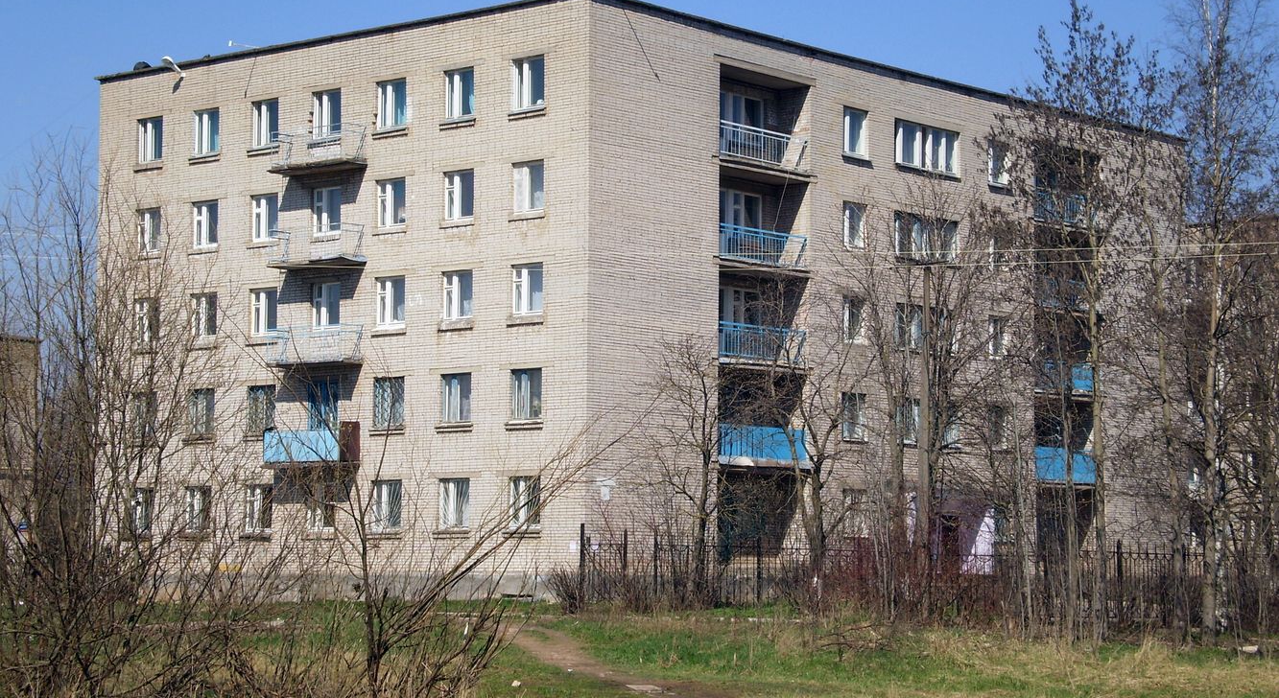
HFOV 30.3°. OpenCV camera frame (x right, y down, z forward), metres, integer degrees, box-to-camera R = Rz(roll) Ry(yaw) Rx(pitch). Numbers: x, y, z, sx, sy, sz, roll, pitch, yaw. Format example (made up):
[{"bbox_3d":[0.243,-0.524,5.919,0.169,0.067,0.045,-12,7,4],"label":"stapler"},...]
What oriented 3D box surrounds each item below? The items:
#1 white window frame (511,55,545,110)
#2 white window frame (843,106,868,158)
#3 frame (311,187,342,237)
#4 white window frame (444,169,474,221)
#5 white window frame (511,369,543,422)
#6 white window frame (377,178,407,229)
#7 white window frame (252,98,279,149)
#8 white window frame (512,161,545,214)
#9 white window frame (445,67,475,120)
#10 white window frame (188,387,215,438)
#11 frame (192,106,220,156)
[{"bbox_3d":[-2.947,-7.100,63.037,1.120,1.400,0.120,-4,-6,37],"label":"white window frame"},{"bbox_3d":[6.166,-6.210,68.035,0.150,1.411,1.153,-5,-8,45],"label":"white window frame"},{"bbox_3d":[-8.558,-3.757,65.361,1.120,1.370,0.130,-3,-5,40],"label":"frame"},{"bbox_3d":[-4.682,-3.990,62.072,1.120,1.370,0.130,-3,-5,40],"label":"white window frame"},{"bbox_3d":[-2.821,1.208,60.118,1.120,1.370,0.130,-3,-5,40],"label":"white window frame"},{"bbox_3d":[-6.854,-4.022,65.628,1.120,1.400,0.120,-4,-6,37],"label":"white window frame"},{"bbox_3d":[-10.562,-6.410,67.174,1.119,1.336,0.150,-4,-7,35],"label":"white window frame"},{"bbox_3d":[-2.931,-4.293,62.774,1.120,1.400,0.120,-4,-6,37],"label":"white window frame"},{"bbox_3d":[-4.723,-6.798,63.010,1.043,1.353,0.150,-4,-7,35],"label":"white window frame"},{"bbox_3d":[-12.575,1.861,68.388,1.120,1.370,0.130,-3,-5,40],"label":"white window frame"},{"bbox_3d":[-12.544,-6.283,68.938,1.120,1.370,0.130,-3,-5,40],"label":"frame"}]

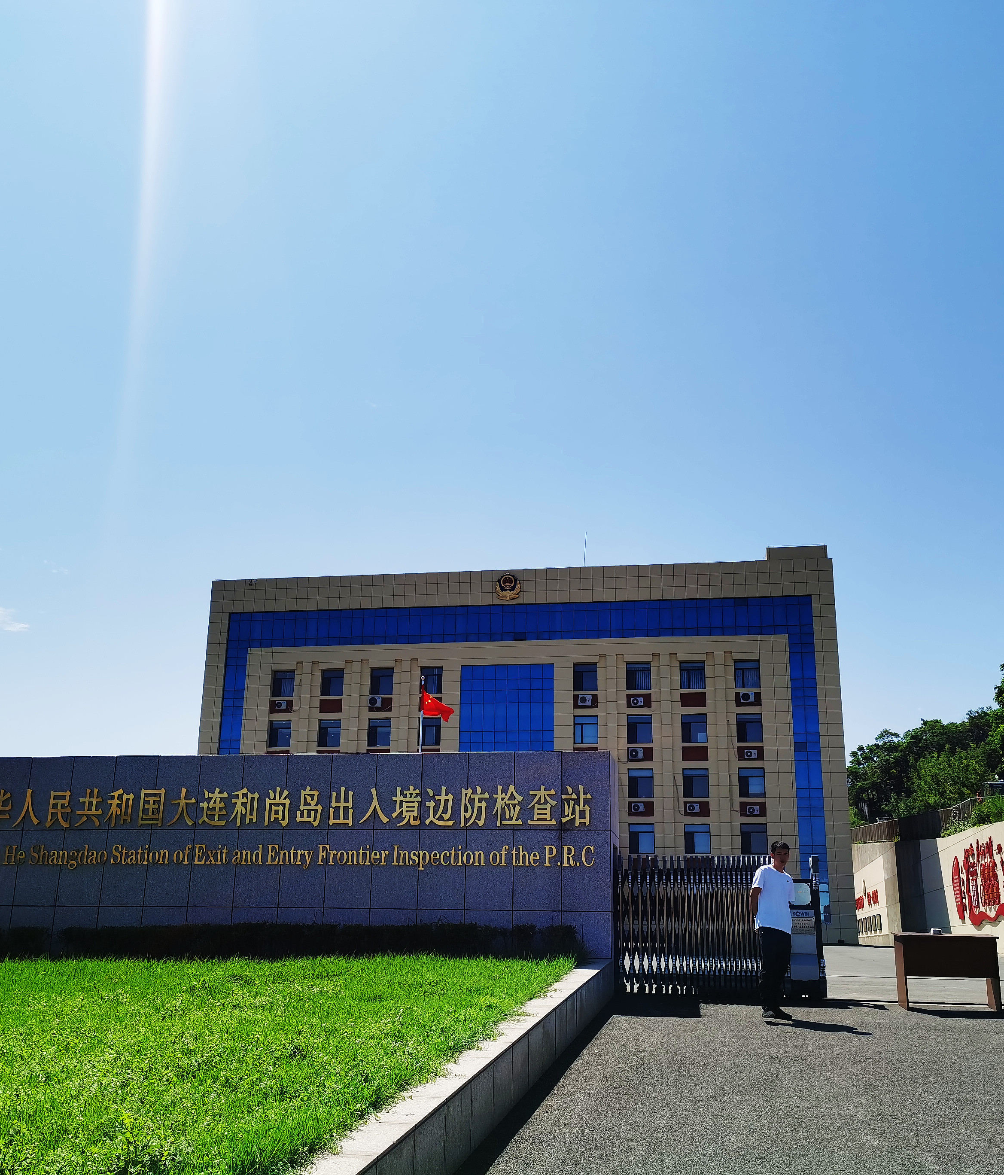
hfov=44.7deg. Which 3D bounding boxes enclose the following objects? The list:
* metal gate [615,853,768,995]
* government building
[{"bbox_3d":[2.475,4.214,15.334,2.106,1.712,0.450,-1,-17,8],"label":"metal gate"},{"bbox_3d":[1.634,11.875,85.107,41.421,24.243,16.000,-2,-17,9],"label":"government building"}]

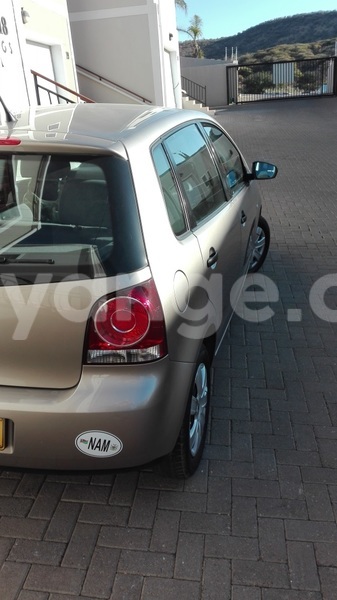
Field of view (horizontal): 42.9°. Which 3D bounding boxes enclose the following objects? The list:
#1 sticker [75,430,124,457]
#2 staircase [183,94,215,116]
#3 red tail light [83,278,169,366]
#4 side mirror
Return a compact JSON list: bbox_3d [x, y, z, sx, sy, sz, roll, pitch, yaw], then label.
[{"bbox_3d":[-0.210,0.434,1.290,0.145,0.100,0.008,-3,24,-1],"label":"sticker"},{"bbox_3d":[1.356,-9.494,20.800,1.800,1.000,1.300,1,25,8],"label":"staircase"},{"bbox_3d":[-0.129,0.065,1.290,0.240,0.255,0.140,1,25,8],"label":"red tail light"},{"bbox_3d":[0.697,-0.935,3.100,0.200,0.135,0.110,5,25,15],"label":"side mirror"}]

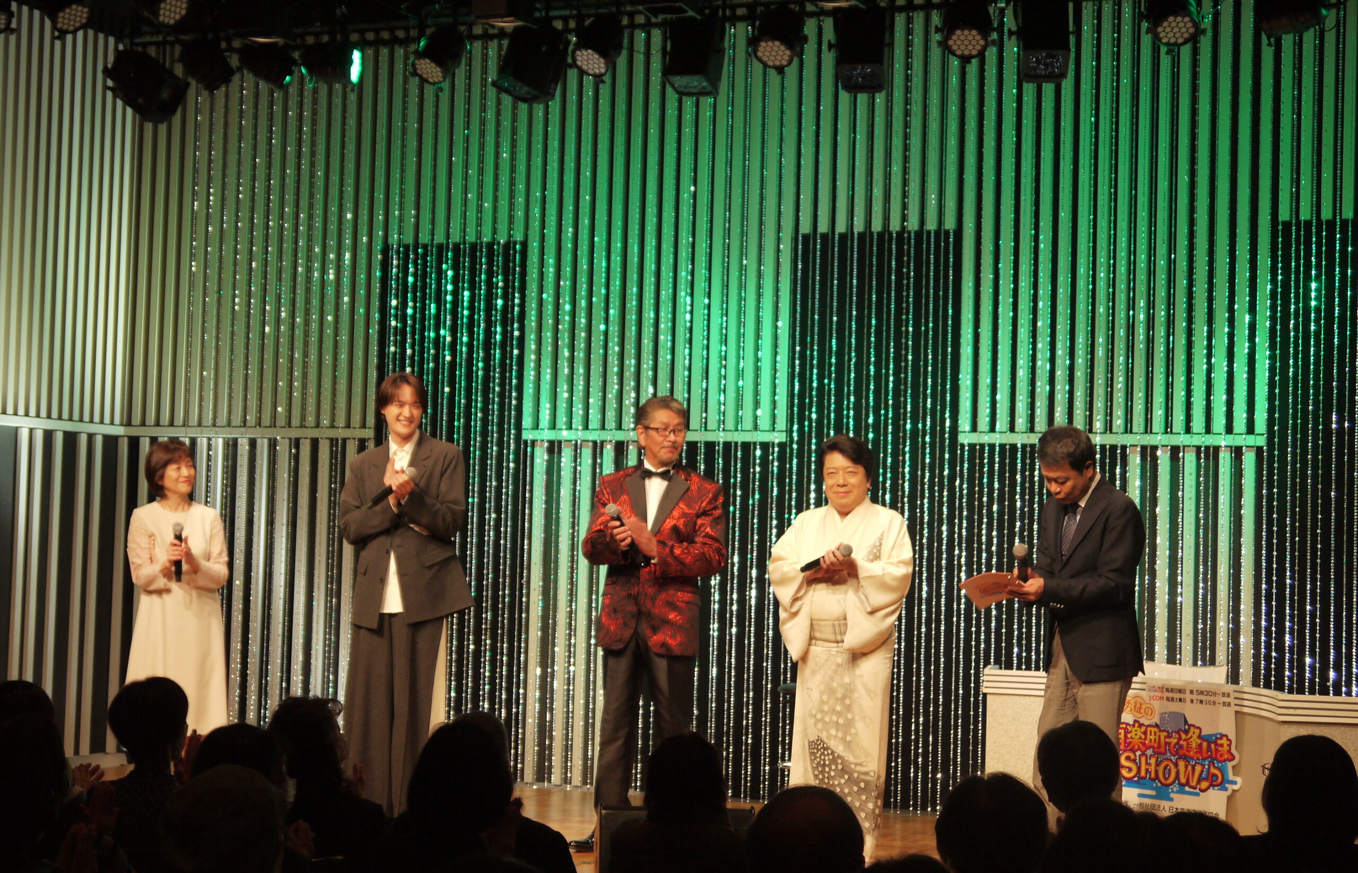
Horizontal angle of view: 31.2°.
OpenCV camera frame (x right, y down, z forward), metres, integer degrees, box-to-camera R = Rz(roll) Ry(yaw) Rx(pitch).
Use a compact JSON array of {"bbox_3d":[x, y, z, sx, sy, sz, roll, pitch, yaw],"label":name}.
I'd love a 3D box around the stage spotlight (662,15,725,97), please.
[{"bbox_3d":[0.066,-1.669,10.672,0.220,0.290,0.210,0,-17,24],"label":"stage spotlight"}]

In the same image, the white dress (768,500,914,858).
[{"bbox_3d":[0.609,0.909,9.100,0.530,1.336,0.420,1,-3,9],"label":"white dress"}]

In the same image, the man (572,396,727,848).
[{"bbox_3d":[-0.107,0.721,9.300,0.550,1.743,0.450,1,-3,16],"label":"man"}]

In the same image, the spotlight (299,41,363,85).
[{"bbox_3d":[-1.632,-1.751,11.405,0.250,0.200,0.205,7,-2,6],"label":"spotlight"}]

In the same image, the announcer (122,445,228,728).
[{"bbox_3d":[-2.123,0.797,10.300,0.440,1.570,0.400,2,-3,1],"label":"announcer"}]

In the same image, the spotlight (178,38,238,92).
[{"bbox_3d":[-2.267,-1.783,11.680,0.200,0.250,0.205,-43,18,-23],"label":"spotlight"}]

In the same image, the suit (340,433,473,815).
[{"bbox_3d":[-1.077,0.767,9.613,0.530,1.567,0.400,1,-3,13],"label":"suit"}]

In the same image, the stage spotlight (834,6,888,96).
[{"bbox_3d":[0.770,-1.648,10.365,0.220,0.290,0.210,2,-28,2],"label":"stage spotlight"}]

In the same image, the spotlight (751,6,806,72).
[{"bbox_3d":[0.434,-1.716,10.512,0.220,0.235,0.205,0,-33,32],"label":"spotlight"}]

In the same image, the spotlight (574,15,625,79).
[{"bbox_3d":[-0.360,-1.741,10.856,0.220,0.235,0.205,-1,-39,49],"label":"spotlight"}]

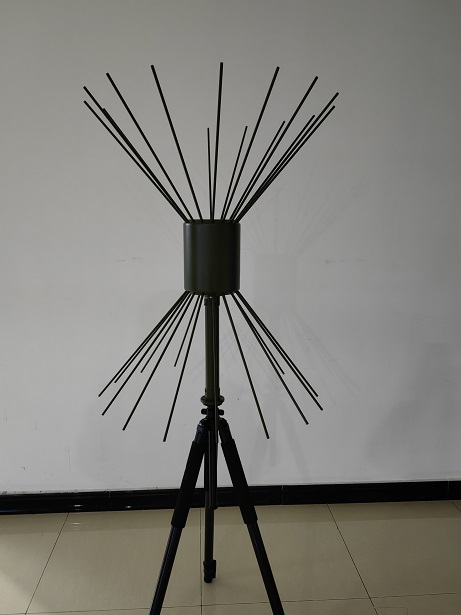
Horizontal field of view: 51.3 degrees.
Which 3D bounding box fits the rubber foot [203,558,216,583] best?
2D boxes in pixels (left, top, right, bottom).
[{"bbox_3d":[-0.079,0.985,1.772,0.047,0.075,0.045,0,10,-4],"label":"rubber foot"}]

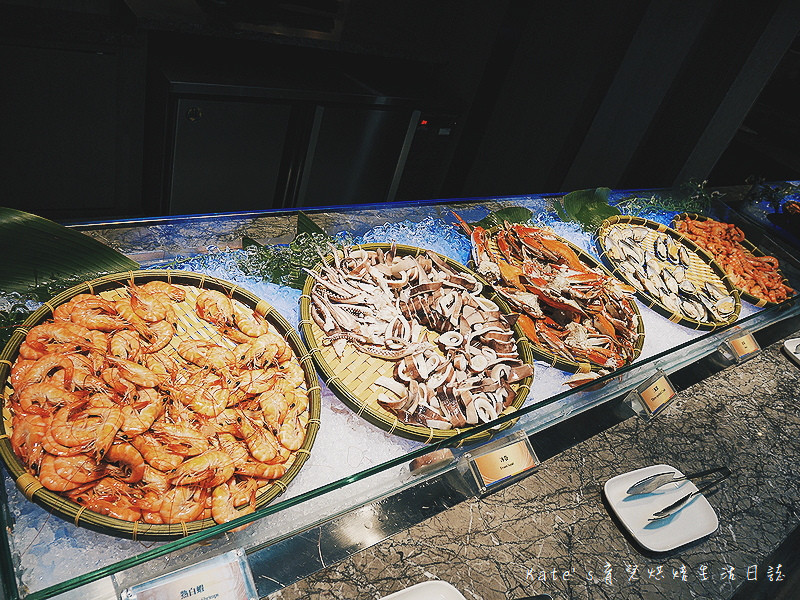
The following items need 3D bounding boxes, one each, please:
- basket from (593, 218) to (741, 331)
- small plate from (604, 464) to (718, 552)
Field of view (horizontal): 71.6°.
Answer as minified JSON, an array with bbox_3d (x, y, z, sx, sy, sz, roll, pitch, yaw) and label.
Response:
[{"bbox_3d":[0.647,-0.071,1.346,0.380,0.030,0.380,-13,54,-35],"label":"basket"},{"bbox_3d":[0.422,0.339,0.905,0.202,0.020,0.134,-4,38,-32],"label":"small plate"}]

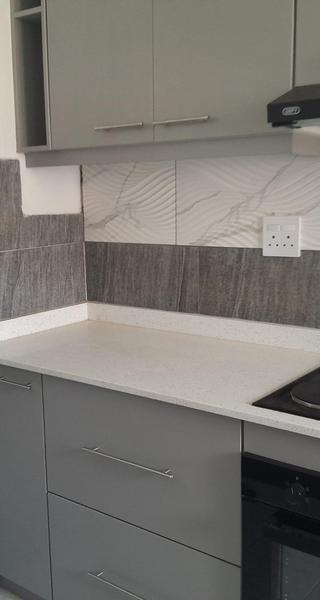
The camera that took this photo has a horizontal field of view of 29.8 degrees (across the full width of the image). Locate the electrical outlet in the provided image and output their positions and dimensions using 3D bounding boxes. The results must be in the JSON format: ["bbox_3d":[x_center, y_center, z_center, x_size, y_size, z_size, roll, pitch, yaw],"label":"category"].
[{"bbox_3d":[0.388,-0.202,1.913,0.125,0.129,0.014,6,12,36],"label":"electrical outlet"}]

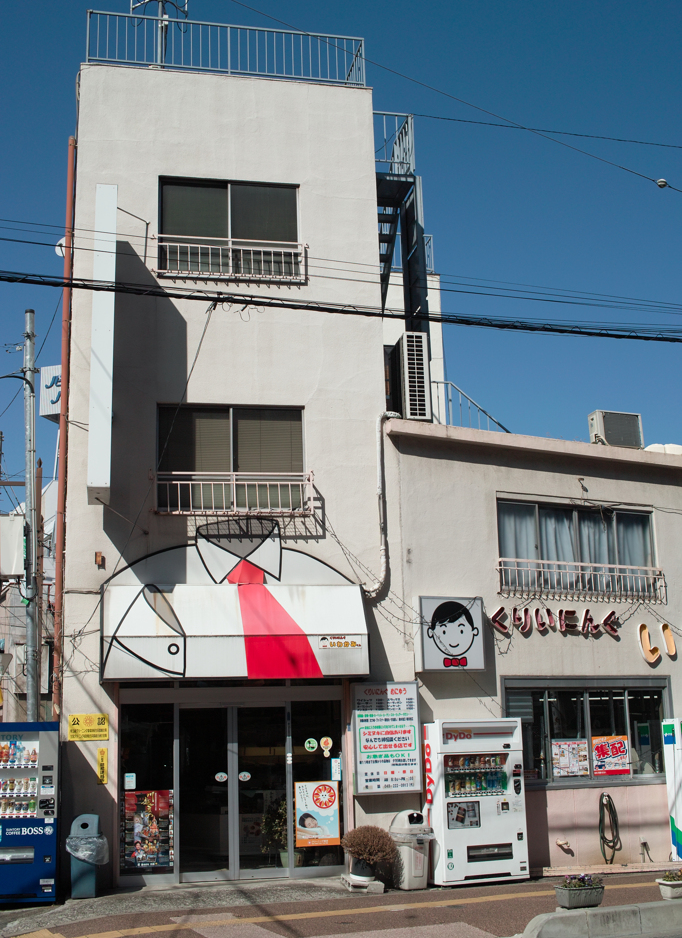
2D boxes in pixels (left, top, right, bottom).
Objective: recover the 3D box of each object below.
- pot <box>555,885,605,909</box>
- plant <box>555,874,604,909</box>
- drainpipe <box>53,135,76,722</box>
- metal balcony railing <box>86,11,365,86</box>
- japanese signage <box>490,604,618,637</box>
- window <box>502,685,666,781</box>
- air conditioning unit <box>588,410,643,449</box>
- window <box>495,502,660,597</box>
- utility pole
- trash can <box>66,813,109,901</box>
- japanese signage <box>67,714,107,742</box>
[{"bbox_3d":[2.319,4.143,11.311,0.423,0.178,0.244,4,-14,-23],"label":"pot"},{"bbox_3d":[2.318,4.084,11.325,0.423,0.298,0.244,4,-14,-23],"label":"plant"},{"bbox_3d":[-3.329,0.199,13.961,0.090,9.172,0.090,1,-13,-10],"label":"drainpipe"},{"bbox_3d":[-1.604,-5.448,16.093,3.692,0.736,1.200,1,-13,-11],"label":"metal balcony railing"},{"bbox_3d":[2.825,1.980,15.235,2.113,0.300,0.100,6,-15,-29],"label":"japanese signage"},{"bbox_3d":[3.241,3.448,15.204,2.748,1.307,0.120,6,-15,-29],"label":"window"},{"bbox_3d":[4.032,-0.532,17.103,0.745,0.538,0.270,3,-14,-19],"label":"air conditioning unit"},{"bbox_3d":[3.259,1.080,15.848,2.770,1.270,0.150,6,-15,-29],"label":"window"},{"bbox_3d":[-4.002,1.429,15.082,0.140,7.410,0.140,-4,-13,-1],"label":"utility pole"},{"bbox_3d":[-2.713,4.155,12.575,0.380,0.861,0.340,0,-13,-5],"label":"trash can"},{"bbox_3d":[-2.845,2.921,13.166,0.438,0.292,0.020,1,-13,-11],"label":"japanese signage"}]

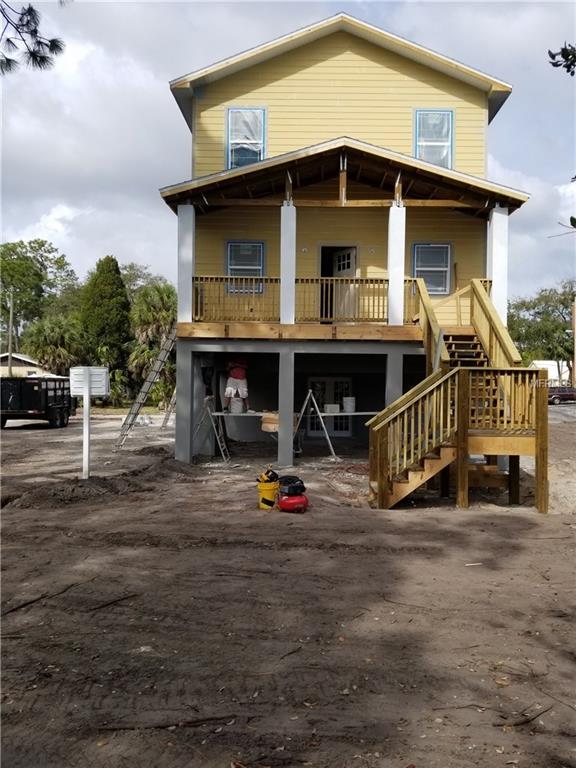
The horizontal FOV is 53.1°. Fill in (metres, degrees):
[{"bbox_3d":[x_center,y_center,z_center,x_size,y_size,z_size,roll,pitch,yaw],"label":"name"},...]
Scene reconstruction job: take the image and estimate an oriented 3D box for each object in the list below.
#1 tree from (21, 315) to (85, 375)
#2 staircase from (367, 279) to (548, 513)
[{"bbox_3d":[-16.740,-1.670,41.000,4.400,6.400,4.400,1,0,1],"label":"tree"},{"bbox_3d":[2.740,-0.160,10.800,2.720,4.300,3.850,1,0,1],"label":"staircase"}]

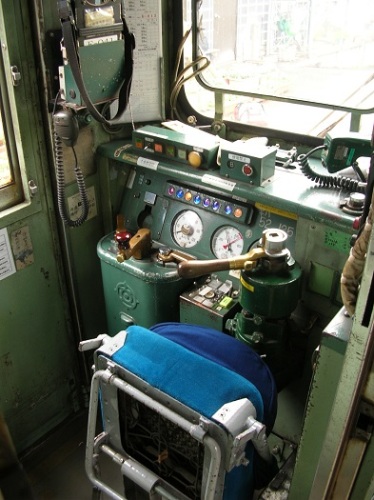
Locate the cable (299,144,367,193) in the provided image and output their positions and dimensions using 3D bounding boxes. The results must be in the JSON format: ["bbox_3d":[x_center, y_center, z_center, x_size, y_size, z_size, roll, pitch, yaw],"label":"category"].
[{"bbox_3d":[0.366,-0.204,1.283,0.178,0.086,0.072,22,36,34],"label":"cable"}]

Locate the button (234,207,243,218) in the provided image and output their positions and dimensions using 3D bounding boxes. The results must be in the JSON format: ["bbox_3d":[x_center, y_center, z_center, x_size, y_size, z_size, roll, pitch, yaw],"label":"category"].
[{"bbox_3d":[0.136,-0.097,1.327,0.025,0.025,0.013,22,15,34],"label":"button"}]

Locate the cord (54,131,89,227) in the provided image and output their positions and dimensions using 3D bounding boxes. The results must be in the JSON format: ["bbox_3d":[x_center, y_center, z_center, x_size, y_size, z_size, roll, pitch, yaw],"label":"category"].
[{"bbox_3d":[-0.319,-0.193,1.400,0.089,0.269,0.036,-2,30,-3],"label":"cord"}]

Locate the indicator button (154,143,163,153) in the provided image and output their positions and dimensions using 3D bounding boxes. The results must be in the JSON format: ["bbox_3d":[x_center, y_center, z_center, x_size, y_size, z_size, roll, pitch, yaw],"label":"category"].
[{"bbox_3d":[-0.083,-0.299,1.490,0.030,0.023,0.013,22,36,34],"label":"indicator button"}]

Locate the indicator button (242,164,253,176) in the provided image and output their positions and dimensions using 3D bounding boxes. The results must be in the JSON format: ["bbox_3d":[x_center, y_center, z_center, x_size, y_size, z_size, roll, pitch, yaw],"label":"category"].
[{"bbox_3d":[0.158,-0.206,1.311,0.033,0.033,0.013,22,36,34],"label":"indicator button"}]

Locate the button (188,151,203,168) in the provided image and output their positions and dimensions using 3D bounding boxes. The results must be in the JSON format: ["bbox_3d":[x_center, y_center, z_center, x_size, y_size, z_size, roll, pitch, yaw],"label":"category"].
[{"bbox_3d":[0.023,-0.251,1.402,0.045,0.045,0.029,22,36,34],"label":"button"}]

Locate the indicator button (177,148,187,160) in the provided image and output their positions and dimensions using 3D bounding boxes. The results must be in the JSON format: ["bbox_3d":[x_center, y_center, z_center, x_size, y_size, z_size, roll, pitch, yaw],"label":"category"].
[{"bbox_3d":[-0.012,-0.272,1.439,0.030,0.025,0.013,22,36,34],"label":"indicator button"}]

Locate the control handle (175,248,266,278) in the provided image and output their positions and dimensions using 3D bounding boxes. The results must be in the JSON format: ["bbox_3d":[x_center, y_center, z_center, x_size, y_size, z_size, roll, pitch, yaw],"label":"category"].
[{"bbox_3d":[0.080,0.022,1.101,0.207,0.043,0.036,-10,31,-16],"label":"control handle"}]

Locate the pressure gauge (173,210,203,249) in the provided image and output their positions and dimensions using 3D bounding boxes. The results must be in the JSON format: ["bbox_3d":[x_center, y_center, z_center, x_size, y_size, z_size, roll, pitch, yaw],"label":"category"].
[{"bbox_3d":[0.005,-0.059,1.454,0.113,0.113,0.029,22,15,34],"label":"pressure gauge"}]

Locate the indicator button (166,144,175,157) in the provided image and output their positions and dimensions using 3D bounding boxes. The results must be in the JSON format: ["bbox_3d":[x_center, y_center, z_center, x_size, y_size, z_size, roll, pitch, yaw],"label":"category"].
[{"bbox_3d":[-0.047,-0.285,1.464,0.031,0.025,0.013,22,36,34],"label":"indicator button"}]

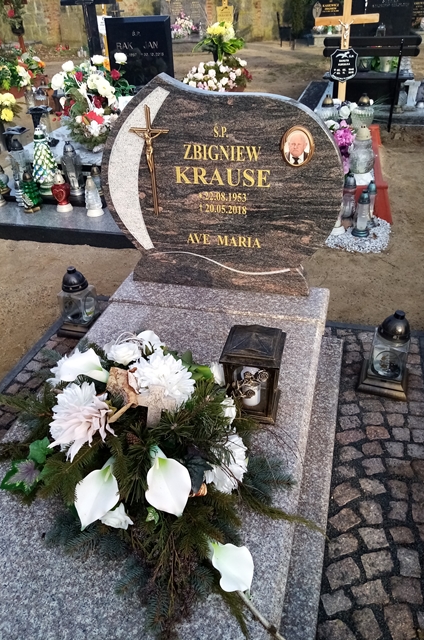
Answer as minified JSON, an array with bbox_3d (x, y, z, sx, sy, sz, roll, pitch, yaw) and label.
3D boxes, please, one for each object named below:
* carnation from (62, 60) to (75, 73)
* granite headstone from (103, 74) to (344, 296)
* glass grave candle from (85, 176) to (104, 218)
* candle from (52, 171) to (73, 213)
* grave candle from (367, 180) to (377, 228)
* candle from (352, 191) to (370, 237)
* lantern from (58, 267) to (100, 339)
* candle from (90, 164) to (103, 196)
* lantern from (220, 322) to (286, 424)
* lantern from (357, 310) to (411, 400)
[{"bbox_3d":[-0.931,-1.644,3.118,0.080,0.071,0.080,7,36,14],"label":"carnation"},{"bbox_3d":[0.029,-0.485,1.802,0.895,0.798,0.110,7,36,14],"label":"granite headstone"},{"bbox_3d":[-0.747,-0.791,3.051,0.119,0.249,0.119,7,36,14],"label":"glass grave candle"},{"bbox_3d":[-0.967,-0.838,3.139,0.122,0.252,0.104,7,36,14],"label":"candle"},{"bbox_3d":[0.949,-0.685,2.841,0.063,0.270,0.063,7,36,14],"label":"grave candle"},{"bbox_3d":[0.868,-0.613,2.755,0.102,0.260,0.102,7,36,14],"label":"candle"},{"bbox_3d":[-0.643,-0.099,2.255,0.180,0.335,0.180,6,37,14],"label":"lantern"},{"bbox_3d":[-0.786,-0.965,3.304,0.090,0.205,0.090,6,37,14],"label":"candle"},{"bbox_3d":[0.122,0.143,1.359,0.157,0.261,0.151,7,36,14],"label":"lantern"},{"bbox_3d":[0.672,0.110,1.826,0.180,0.335,0.180,6,37,14],"label":"lantern"}]

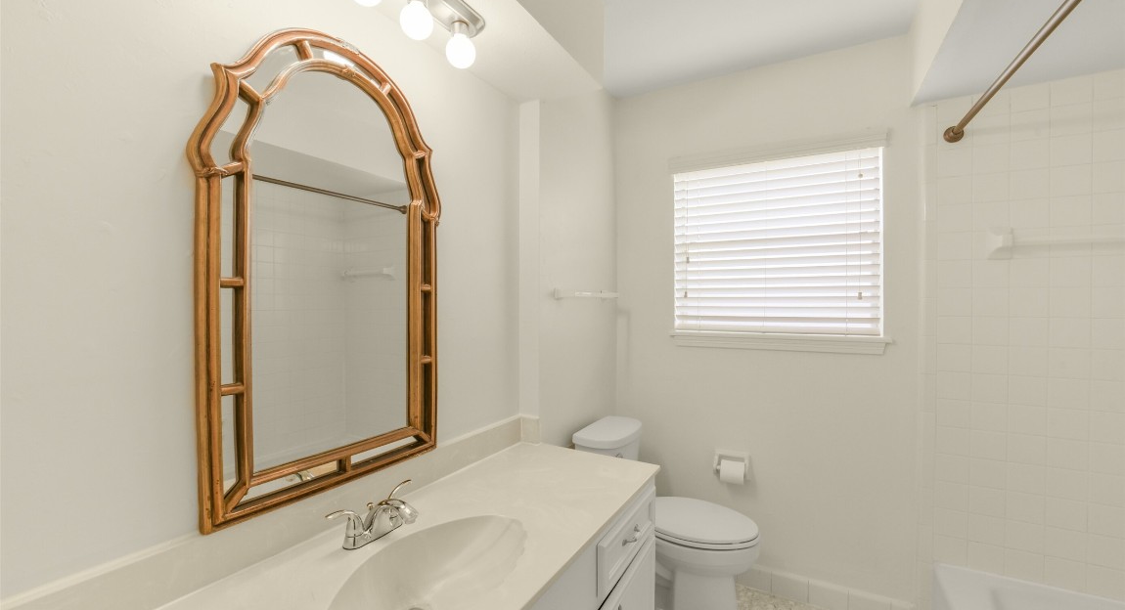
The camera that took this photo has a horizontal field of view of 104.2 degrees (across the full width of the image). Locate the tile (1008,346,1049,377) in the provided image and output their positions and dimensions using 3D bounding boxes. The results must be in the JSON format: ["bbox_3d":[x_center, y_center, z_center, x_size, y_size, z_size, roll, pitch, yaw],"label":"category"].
[{"bbox_3d":[1.744,0.212,1.643,0.108,0.108,0.008,0,1,26],"label":"tile"}]

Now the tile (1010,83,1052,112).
[{"bbox_3d":[1.735,-0.767,1.623,0.107,0.093,0.010,0,0,27],"label":"tile"}]

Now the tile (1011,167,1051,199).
[{"bbox_3d":[1.746,-0.450,1.637,0.108,0.108,0.008,0,1,26],"label":"tile"}]

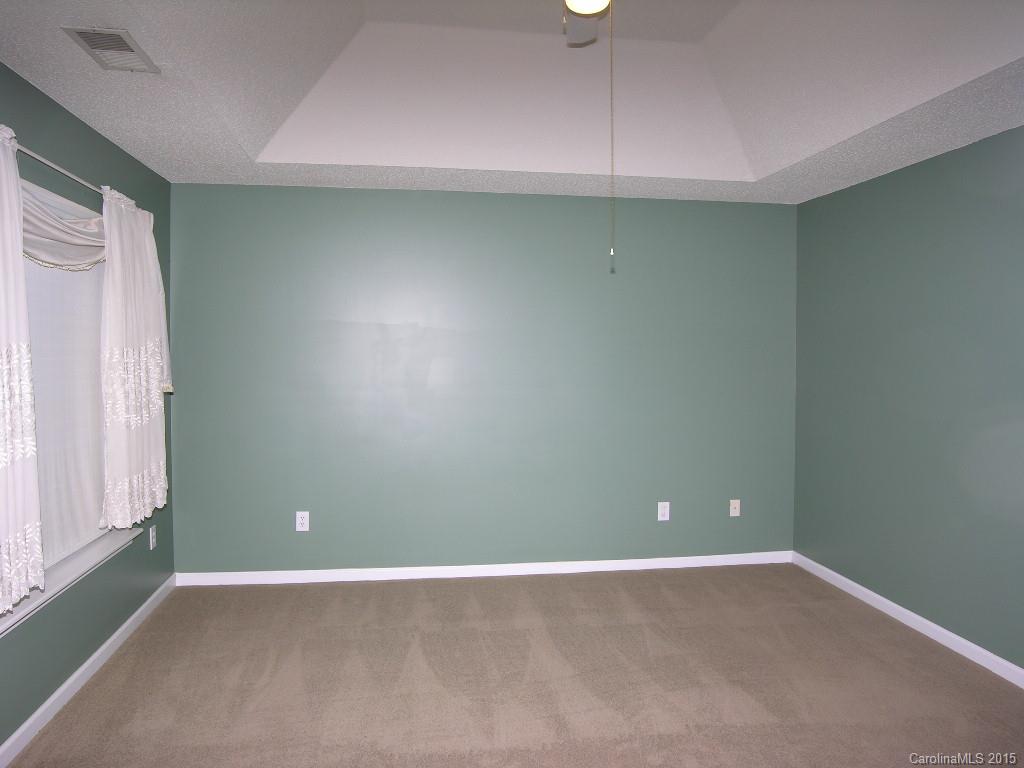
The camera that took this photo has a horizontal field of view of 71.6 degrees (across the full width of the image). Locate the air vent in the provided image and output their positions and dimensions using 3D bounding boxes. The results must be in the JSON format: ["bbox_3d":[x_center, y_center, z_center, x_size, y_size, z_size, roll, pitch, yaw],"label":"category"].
[{"bbox_3d":[-1.324,-1.100,2.370,0.198,0.022,0.341,0,3,-8],"label":"air vent"}]

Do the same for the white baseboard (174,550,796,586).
[{"bbox_3d":[-0.053,1.196,4.604,4.027,0.082,0.020,0,3,-8],"label":"white baseboard"}]

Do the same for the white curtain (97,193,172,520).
[{"bbox_3d":[-1.872,-0.112,3.598,0.120,1.576,0.803,0,3,-8],"label":"white curtain"}]

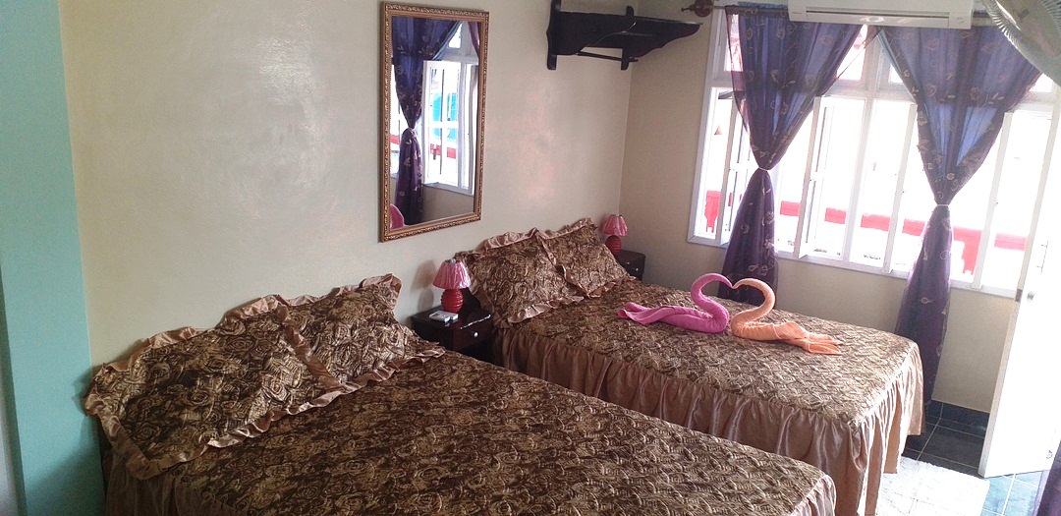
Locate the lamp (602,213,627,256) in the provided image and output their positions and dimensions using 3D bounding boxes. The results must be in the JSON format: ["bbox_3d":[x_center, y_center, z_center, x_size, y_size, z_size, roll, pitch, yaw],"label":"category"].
[{"bbox_3d":[0.574,-0.150,4.968,0.176,0.265,0.176,3,15,-1],"label":"lamp"}]

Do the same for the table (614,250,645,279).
[{"bbox_3d":[0.568,0.273,5.011,0.261,0.576,0.333,14,18,35],"label":"table"}]

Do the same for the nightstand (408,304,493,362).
[{"bbox_3d":[-0.405,0.564,3.762,0.283,0.554,0.337,14,18,35],"label":"nightstand"}]

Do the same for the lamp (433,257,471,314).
[{"bbox_3d":[-0.389,0.148,3.728,0.189,0.266,0.189,3,15,-1],"label":"lamp"}]

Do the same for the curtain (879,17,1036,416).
[{"bbox_3d":[2.126,-0.195,3.861,0.927,2.097,0.130,14,18,35],"label":"curtain"}]

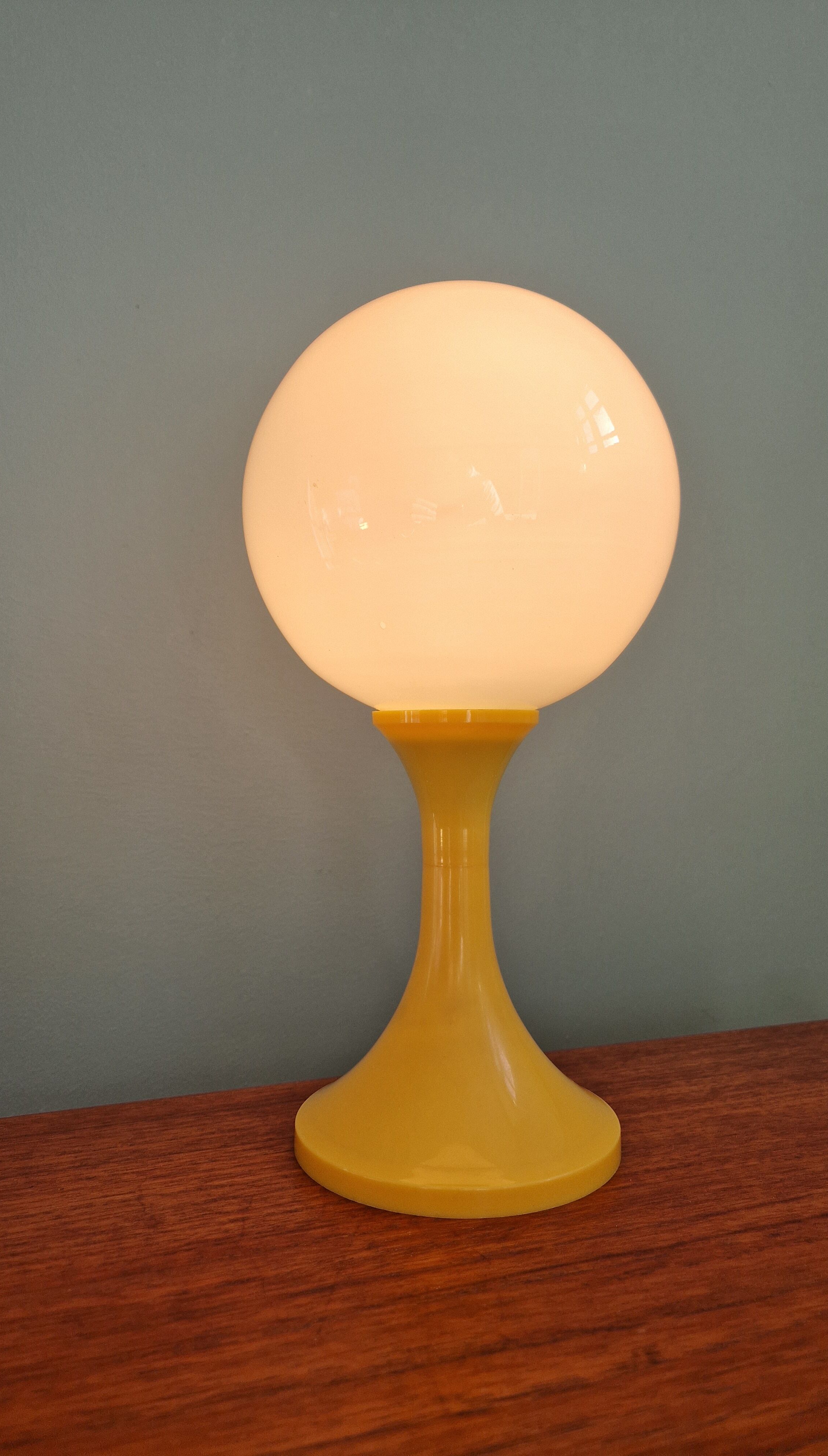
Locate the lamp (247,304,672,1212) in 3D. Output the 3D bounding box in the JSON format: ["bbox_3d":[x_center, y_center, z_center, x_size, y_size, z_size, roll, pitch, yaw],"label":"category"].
[{"bbox_3d":[0.021,-0.004,0.458,0.202,0.397,0.202,0,-1,0],"label":"lamp"}]

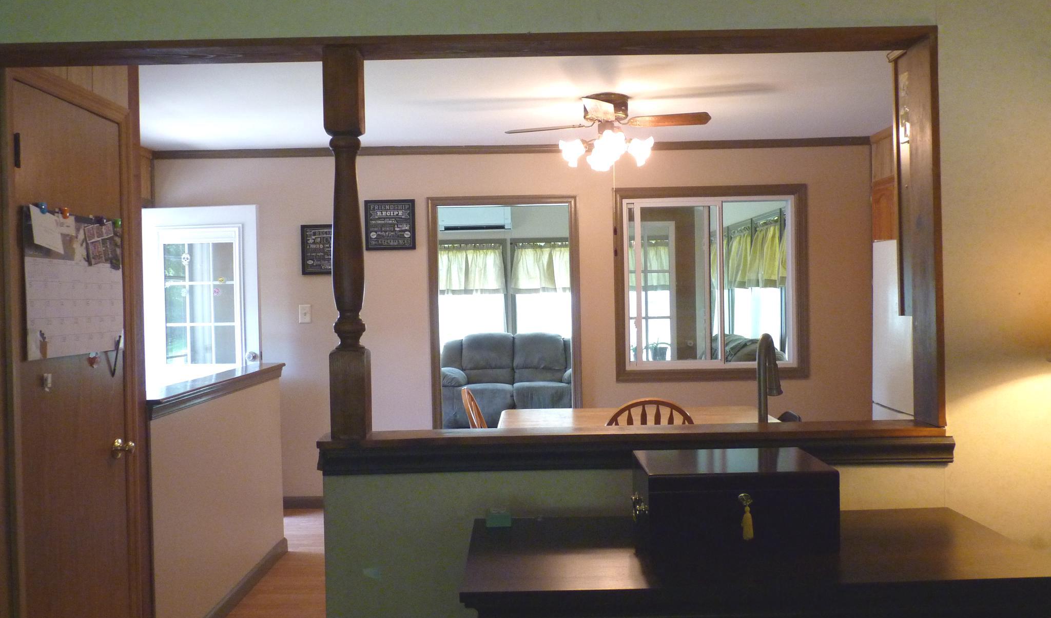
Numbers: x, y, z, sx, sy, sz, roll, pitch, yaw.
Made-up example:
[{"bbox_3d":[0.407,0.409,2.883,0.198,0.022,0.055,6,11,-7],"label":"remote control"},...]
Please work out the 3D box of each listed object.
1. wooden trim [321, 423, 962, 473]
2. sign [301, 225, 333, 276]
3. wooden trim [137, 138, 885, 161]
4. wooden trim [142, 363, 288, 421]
[{"bbox_3d":[0.278,0.361,2.146,1.600,0.088,0.165,-1,1,0],"label":"wooden trim"},{"bbox_3d":[-1.343,-0.399,5.524,0.340,0.340,0.022,-1,1,0],"label":"sign"},{"bbox_3d":[-0.098,-1.081,5.504,4.830,0.058,0.035,-1,1,0],"label":"wooden trim"},{"bbox_3d":[-1.441,0.361,3.809,0.200,0.075,1.600,-1,1,0],"label":"wooden trim"}]

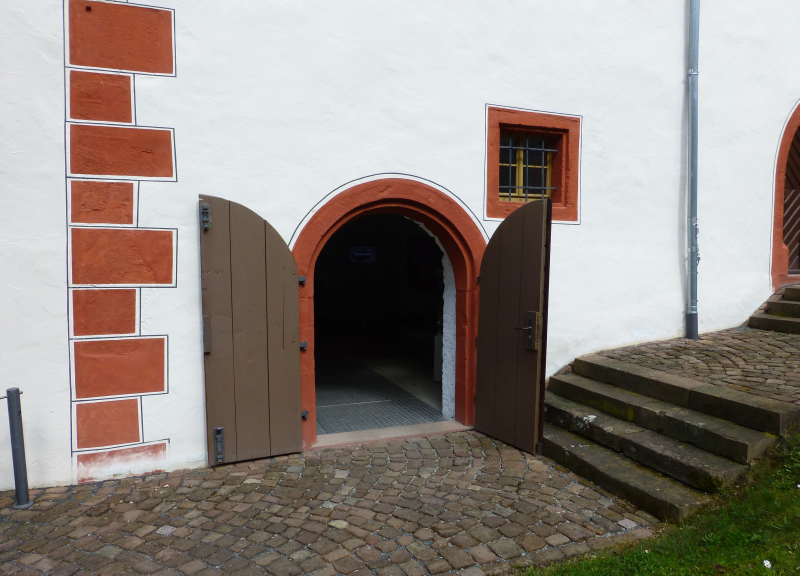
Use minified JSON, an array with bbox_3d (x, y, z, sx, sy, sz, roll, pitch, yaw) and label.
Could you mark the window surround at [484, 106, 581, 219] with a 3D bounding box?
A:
[{"bbox_3d":[1.231,-1.139,5.468,1.030,0.985,0.200,-1,4,-22],"label":"window surround"}]

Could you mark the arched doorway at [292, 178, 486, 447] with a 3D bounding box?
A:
[{"bbox_3d":[-0.086,0.190,5.085,1.820,2.250,0.350,-1,4,-22],"label":"arched doorway"}]

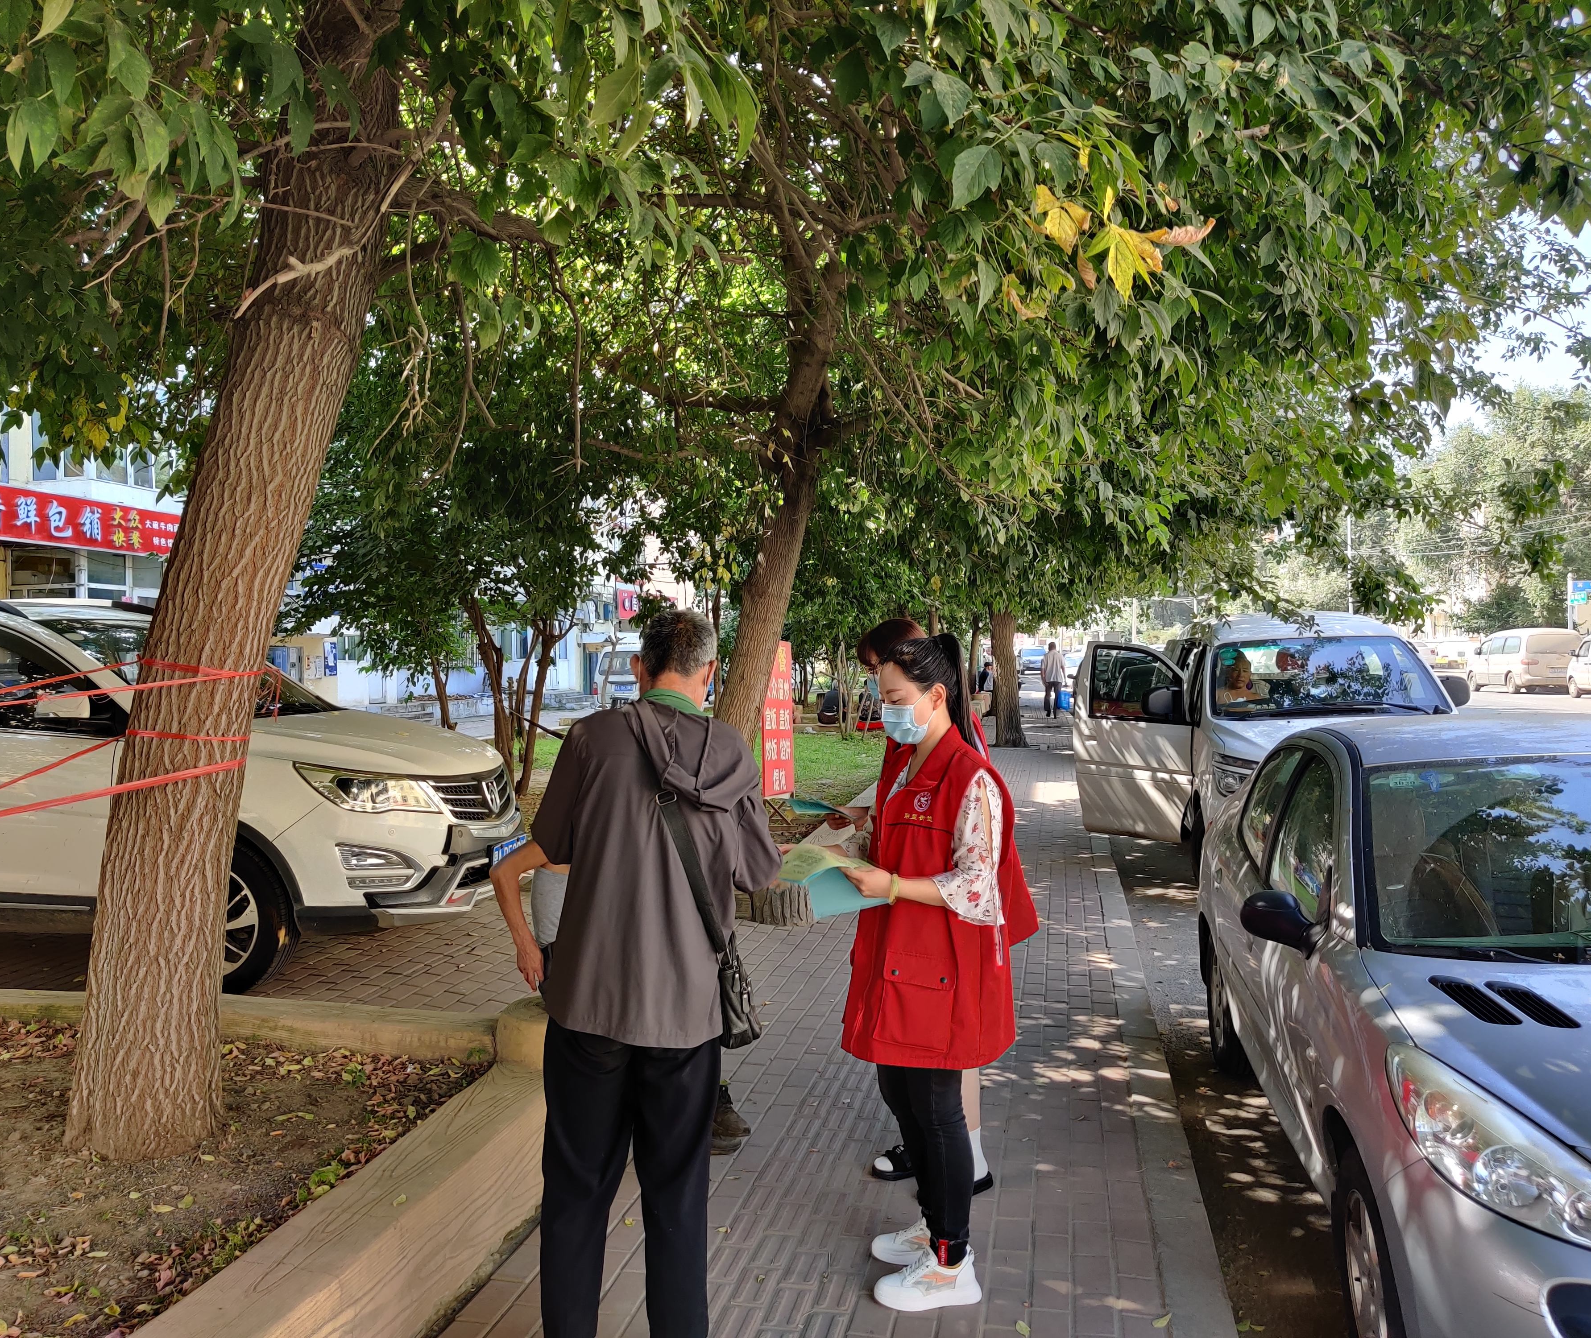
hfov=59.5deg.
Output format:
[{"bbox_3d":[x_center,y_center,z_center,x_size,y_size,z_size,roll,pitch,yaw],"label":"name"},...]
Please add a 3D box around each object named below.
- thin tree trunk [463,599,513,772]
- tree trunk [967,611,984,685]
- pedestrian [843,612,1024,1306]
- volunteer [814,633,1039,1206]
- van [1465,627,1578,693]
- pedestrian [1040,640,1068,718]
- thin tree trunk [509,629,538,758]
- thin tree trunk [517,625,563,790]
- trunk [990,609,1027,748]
[{"bbox_3d":[-3.004,0.238,13.600,0.470,1.800,0.350,0,1,0],"label":"thin tree trunk"},{"bbox_3d":[4.651,-0.415,36.000,0.400,2.100,0.360,0,1,0],"label":"tree trunk"},{"bbox_3d":[0.337,0.714,3.420,0.440,1.610,0.480,0,1,-18],"label":"pedestrian"},{"bbox_3d":[0.381,0.675,4.070,0.600,1.650,0.500,0,1,-8],"label":"volunteer"},{"bbox_3d":[22.600,-0.200,43.300,1.830,1.970,4.900,0,1,6],"label":"van"},{"bbox_3d":[5.800,0.235,31.300,0.560,1.710,0.420,0,1,9],"label":"pedestrian"},{"bbox_3d":[-3.292,0.296,16.900,0.320,1.670,0.270,0,1,0],"label":"thin tree trunk"},{"bbox_3d":[-2.493,0.388,13.600,0.430,1.690,0.330,0,1,0],"label":"thin tree trunk"},{"bbox_3d":[3.421,0.168,22.400,0.550,2.250,0.500,0,1,0],"label":"trunk"}]

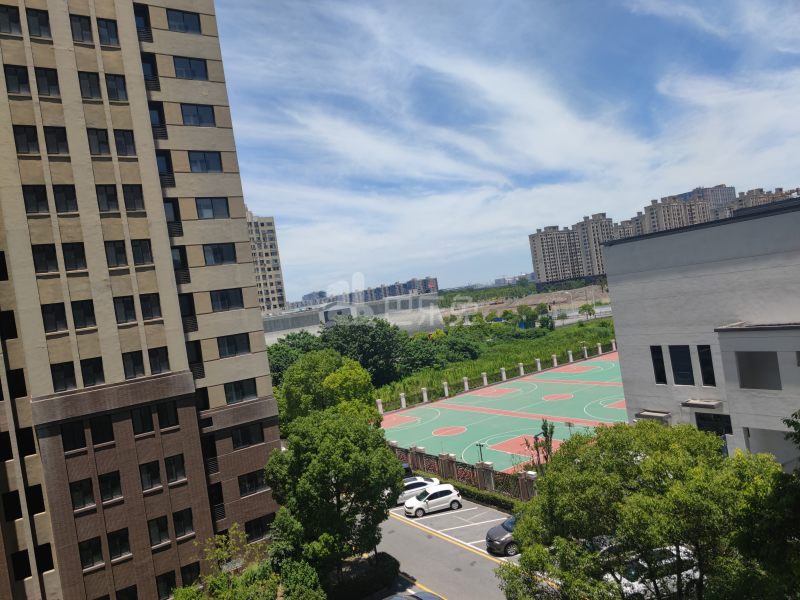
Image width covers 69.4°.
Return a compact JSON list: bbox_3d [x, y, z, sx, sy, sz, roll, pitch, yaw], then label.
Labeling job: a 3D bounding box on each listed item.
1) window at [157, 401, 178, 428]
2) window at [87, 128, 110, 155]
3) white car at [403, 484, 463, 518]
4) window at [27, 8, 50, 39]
[{"bbox_3d":[-12.385,6.107,30.801,0.935,1.344,0.150,-9,1,-35],"label":"window"},{"bbox_3d":[-15.703,-8.251,30.130,0.949,1.379,0.150,-9,1,-35],"label":"window"},{"bbox_3d":[2.206,13.520,39.270,3.980,1.470,1.690,-9,0,-12],"label":"white car"},{"bbox_3d":[-17.827,-13.613,28.520,0.935,1.367,0.150,-9,1,-35],"label":"window"}]

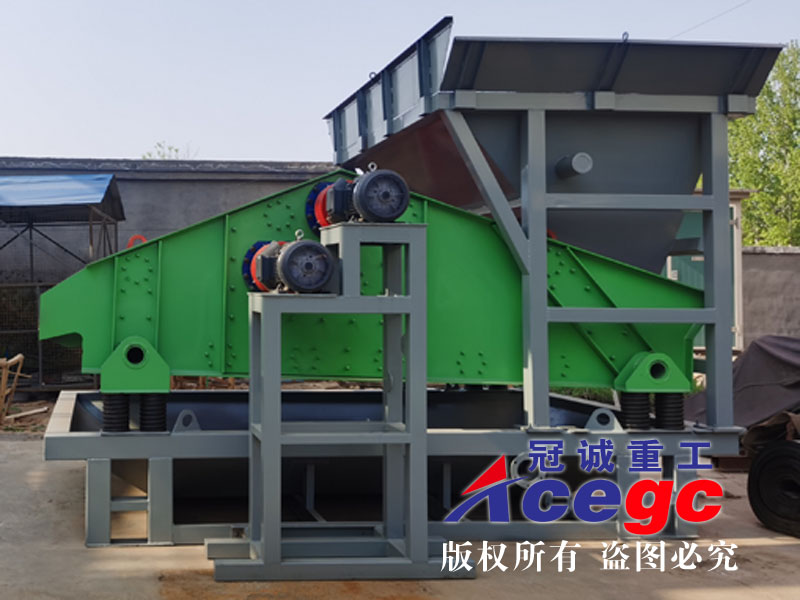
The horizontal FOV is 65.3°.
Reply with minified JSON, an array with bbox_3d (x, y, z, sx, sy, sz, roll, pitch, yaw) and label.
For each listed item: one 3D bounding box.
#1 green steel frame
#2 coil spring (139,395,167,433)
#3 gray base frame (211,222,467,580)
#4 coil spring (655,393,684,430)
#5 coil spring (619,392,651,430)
[{"bbox_3d":[-0.220,-0.150,4.850,4.450,1.480,1.500,0,2,-3],"label":"green steel frame"},{"bbox_3d":[-1.643,0.751,4.150,0.180,0.260,0.180,0,2,-3],"label":"coil spring"},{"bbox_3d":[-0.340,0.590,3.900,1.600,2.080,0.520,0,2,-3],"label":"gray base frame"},{"bbox_3d":[1.844,0.763,4.270,0.187,0.260,0.187,0,2,-3],"label":"coil spring"},{"bbox_3d":[1.610,0.763,4.270,0.187,0.260,0.187,0,2,-3],"label":"coil spring"}]

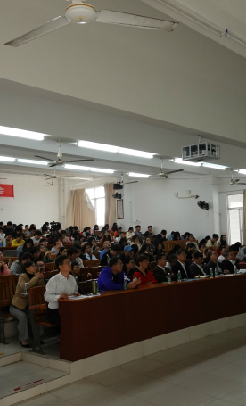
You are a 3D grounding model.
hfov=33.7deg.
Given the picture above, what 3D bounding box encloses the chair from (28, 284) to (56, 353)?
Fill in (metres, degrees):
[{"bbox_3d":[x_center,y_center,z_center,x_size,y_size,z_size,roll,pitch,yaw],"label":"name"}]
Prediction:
[{"bbox_3d":[-0.955,1.629,5.780,0.630,0.880,0.550,-7,-8,42],"label":"chair"}]

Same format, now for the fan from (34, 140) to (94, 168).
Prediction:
[{"bbox_3d":[-1.403,-1.051,8.558,1.280,0.540,1.250,3,-8,-43],"label":"fan"}]

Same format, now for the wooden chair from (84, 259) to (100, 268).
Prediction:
[{"bbox_3d":[-0.609,1.659,8.679,0.520,0.870,0.530,3,-7,-44],"label":"wooden chair"}]

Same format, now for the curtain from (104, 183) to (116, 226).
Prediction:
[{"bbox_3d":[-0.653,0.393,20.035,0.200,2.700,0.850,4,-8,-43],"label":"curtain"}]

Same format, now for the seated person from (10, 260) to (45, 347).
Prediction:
[{"bbox_3d":[-1.444,1.526,6.272,0.680,1.220,0.500,-6,-7,34],"label":"seated person"}]

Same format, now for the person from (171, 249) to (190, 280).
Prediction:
[{"bbox_3d":[1.201,1.551,7.788,0.680,1.300,0.520,-7,-8,41],"label":"person"}]

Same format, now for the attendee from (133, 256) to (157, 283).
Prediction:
[{"bbox_3d":[0.398,1.527,6.994,0.660,1.240,0.500,-7,-8,40],"label":"attendee"}]

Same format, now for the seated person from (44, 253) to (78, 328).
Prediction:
[{"bbox_3d":[-0.818,1.436,5.915,0.780,1.330,0.550,-6,-7,36],"label":"seated person"}]

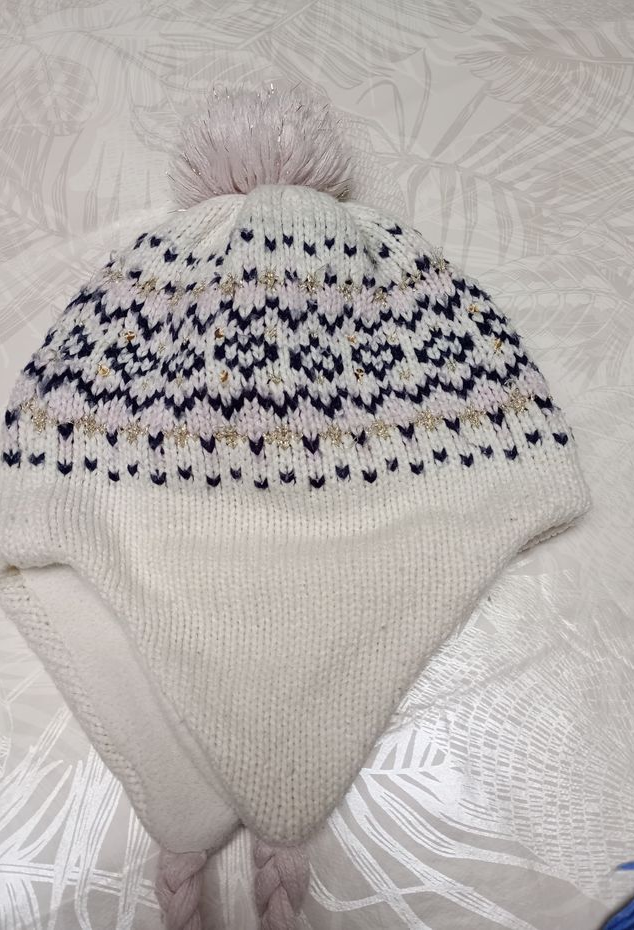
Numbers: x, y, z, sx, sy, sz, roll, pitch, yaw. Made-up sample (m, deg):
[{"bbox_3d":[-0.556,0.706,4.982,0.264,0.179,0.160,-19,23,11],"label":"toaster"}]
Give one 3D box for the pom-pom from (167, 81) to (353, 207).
[{"bbox_3d":[-0.026,-0.141,0.345,0.084,0.064,0.066,0,66,0],"label":"pom-pom"}]

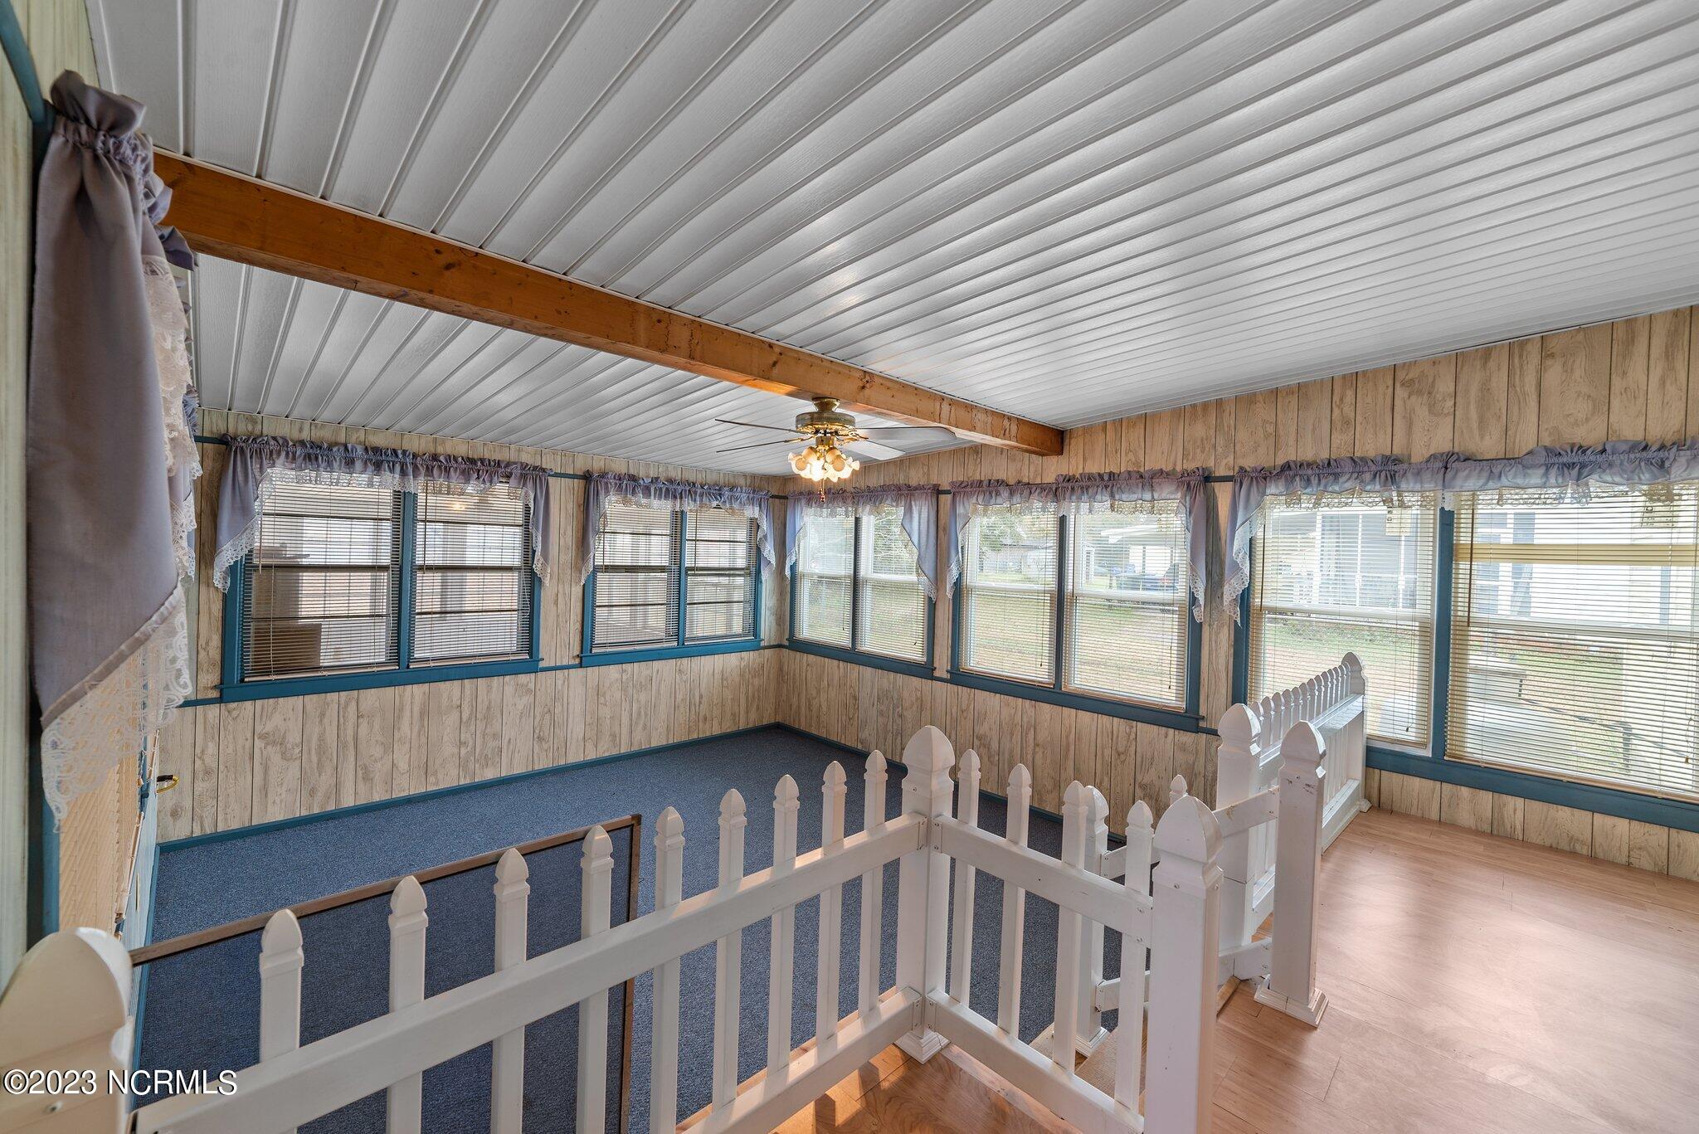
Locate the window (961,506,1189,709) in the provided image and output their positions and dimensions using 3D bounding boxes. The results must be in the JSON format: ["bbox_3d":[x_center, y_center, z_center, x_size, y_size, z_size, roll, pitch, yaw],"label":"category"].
[{"bbox_3d":[1.447,0.167,4.525,0.090,1.348,1.698,0,2,-43],"label":"window"}]

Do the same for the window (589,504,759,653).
[{"bbox_3d":[-1.529,0.053,6.010,1.671,1.348,0.090,0,2,-43],"label":"window"}]

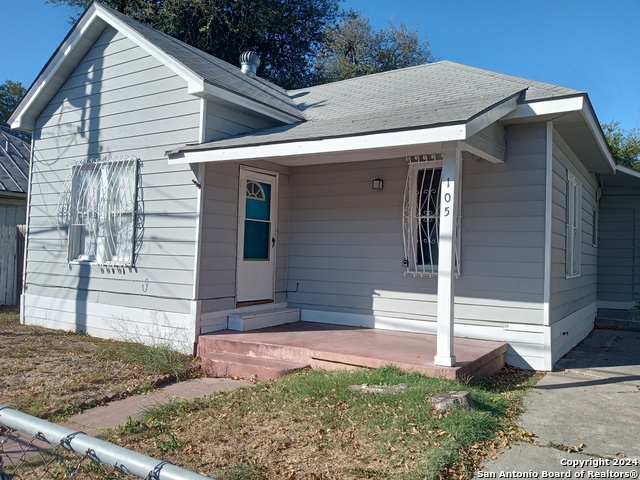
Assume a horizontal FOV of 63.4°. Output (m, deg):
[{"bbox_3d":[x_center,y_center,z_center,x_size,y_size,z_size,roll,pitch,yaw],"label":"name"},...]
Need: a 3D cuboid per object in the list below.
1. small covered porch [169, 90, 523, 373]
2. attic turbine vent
[{"bbox_3d":[0.298,-0.251,6.920,4.080,3.542,2.368,0,-2,33],"label":"small covered porch"},{"bbox_3d":[-1.498,-3.746,11.000,0.435,0.540,0.435,1,-2,0],"label":"attic turbine vent"}]

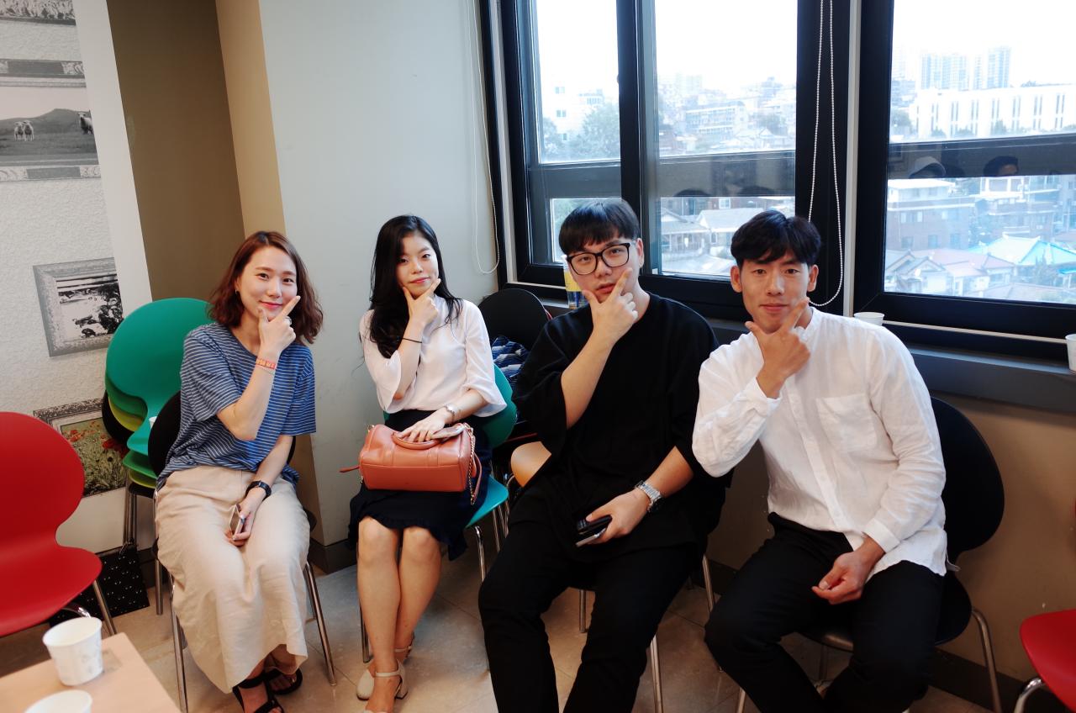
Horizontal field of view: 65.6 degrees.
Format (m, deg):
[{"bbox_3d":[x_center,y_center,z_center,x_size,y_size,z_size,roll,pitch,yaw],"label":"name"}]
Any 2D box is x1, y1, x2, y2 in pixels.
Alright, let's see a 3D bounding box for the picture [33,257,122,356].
[{"bbox_3d":[-1.494,-0.162,2.740,0.240,0.300,0.020,-14,16,-39],"label":"picture"}]

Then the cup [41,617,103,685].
[{"bbox_3d":[-0.645,0.416,1.172,0.072,0.069,0.072,-3,13,1],"label":"cup"}]

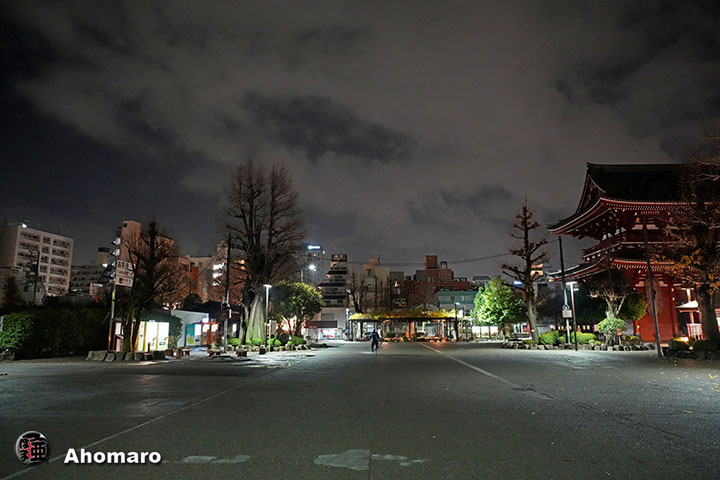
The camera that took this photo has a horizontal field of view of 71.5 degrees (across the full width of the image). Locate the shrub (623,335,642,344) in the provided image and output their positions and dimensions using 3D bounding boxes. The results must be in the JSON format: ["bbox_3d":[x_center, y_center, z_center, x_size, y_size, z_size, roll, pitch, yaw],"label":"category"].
[{"bbox_3d":[21.713,8.008,39.913,1.400,0.900,1.200,0,-10,0],"label":"shrub"}]

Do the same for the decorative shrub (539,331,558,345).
[{"bbox_3d":[15.549,8.033,41.211,1.700,1.200,1.600,0,-10,0],"label":"decorative shrub"}]

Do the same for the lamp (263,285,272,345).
[{"bbox_3d":[-7.567,6.269,41.037,0.750,5.120,0.700,0,-10,0],"label":"lamp"}]

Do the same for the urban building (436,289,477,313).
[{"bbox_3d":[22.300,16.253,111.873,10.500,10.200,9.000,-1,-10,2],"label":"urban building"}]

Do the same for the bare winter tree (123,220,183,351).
[{"bbox_3d":[-11.855,2.726,28.567,3.500,7.800,3.400,0,-10,0],"label":"bare winter tree"}]

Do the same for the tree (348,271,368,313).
[{"bbox_3d":[-0.220,9.594,73.459,3.000,10.200,2.900,0,-10,0],"label":"tree"}]

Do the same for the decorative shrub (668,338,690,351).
[{"bbox_3d":[18.738,6.141,29.354,1.350,0.780,1.250,0,-10,0],"label":"decorative shrub"}]

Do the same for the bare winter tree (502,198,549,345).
[{"bbox_3d":[14.416,2.582,43.728,4.100,12.900,4.000,0,-10,0],"label":"bare winter tree"}]

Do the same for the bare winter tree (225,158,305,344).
[{"bbox_3d":[-8.895,0.909,46.600,7.500,17.800,7.200,0,-10,0],"label":"bare winter tree"}]

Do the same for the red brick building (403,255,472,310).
[{"bbox_3d":[20.379,15.491,138.110,17.970,21.610,15.000,0,-10,3],"label":"red brick building"}]

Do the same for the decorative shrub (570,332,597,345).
[{"bbox_3d":[17.564,7.796,39.240,2.000,1.120,1.600,0,-10,0],"label":"decorative shrub"}]

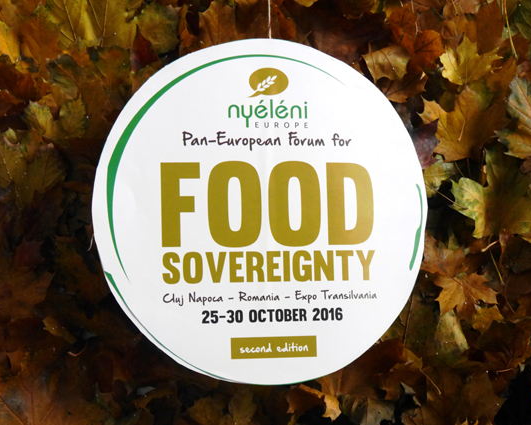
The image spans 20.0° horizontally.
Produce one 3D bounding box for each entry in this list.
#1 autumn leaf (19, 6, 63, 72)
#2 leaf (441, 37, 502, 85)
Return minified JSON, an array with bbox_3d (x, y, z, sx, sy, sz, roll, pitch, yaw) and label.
[{"bbox_3d":[-0.313,-0.241,2.096,0.070,0.022,0.103,0,60,0],"label":"autumn leaf"},{"bbox_3d":[0.283,-0.209,2.083,0.083,0.025,0.077,4,60,2],"label":"leaf"}]

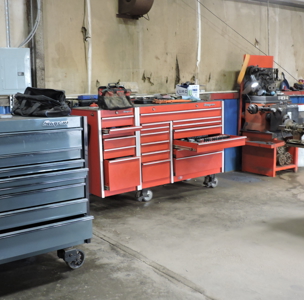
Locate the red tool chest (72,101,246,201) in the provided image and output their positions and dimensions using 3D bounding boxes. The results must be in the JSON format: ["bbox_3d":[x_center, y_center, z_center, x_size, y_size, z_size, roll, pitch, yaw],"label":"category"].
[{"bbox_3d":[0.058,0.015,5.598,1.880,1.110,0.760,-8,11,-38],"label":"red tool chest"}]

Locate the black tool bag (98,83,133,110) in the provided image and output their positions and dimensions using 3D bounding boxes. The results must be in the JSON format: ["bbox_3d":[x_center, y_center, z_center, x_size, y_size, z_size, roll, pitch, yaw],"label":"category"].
[{"bbox_3d":[-0.392,-0.585,5.004,0.360,0.275,0.210,-8,11,-38],"label":"black tool bag"}]

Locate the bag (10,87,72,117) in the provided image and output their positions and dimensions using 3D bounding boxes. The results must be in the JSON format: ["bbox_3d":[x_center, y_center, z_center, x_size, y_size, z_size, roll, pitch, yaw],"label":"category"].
[{"bbox_3d":[-0.887,-0.386,3.671,0.420,0.215,0.260,5,10,36],"label":"bag"}]

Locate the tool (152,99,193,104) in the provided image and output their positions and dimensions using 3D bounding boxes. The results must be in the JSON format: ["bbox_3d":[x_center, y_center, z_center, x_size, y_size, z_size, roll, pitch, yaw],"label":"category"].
[{"bbox_3d":[0.247,-0.611,5.763,0.600,0.050,0.120,-8,11,-38],"label":"tool"}]

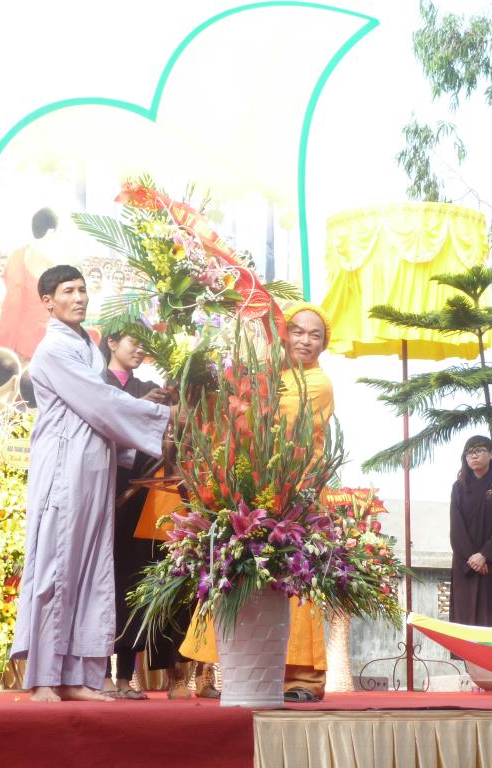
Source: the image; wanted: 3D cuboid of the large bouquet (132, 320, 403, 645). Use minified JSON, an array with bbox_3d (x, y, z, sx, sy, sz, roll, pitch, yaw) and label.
[{"bbox_3d":[0.078,0.335,6.867,0.944,1.125,0.750,0,-8,0],"label":"large bouquet"}]

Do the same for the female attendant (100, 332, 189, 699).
[{"bbox_3d":[-0.422,0.514,7.852,0.450,1.454,0.450,-5,-9,31],"label":"female attendant"}]

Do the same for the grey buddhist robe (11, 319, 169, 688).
[{"bbox_3d":[-0.603,0.448,7.580,0.550,1.416,0.500,-4,-9,28],"label":"grey buddhist robe"}]

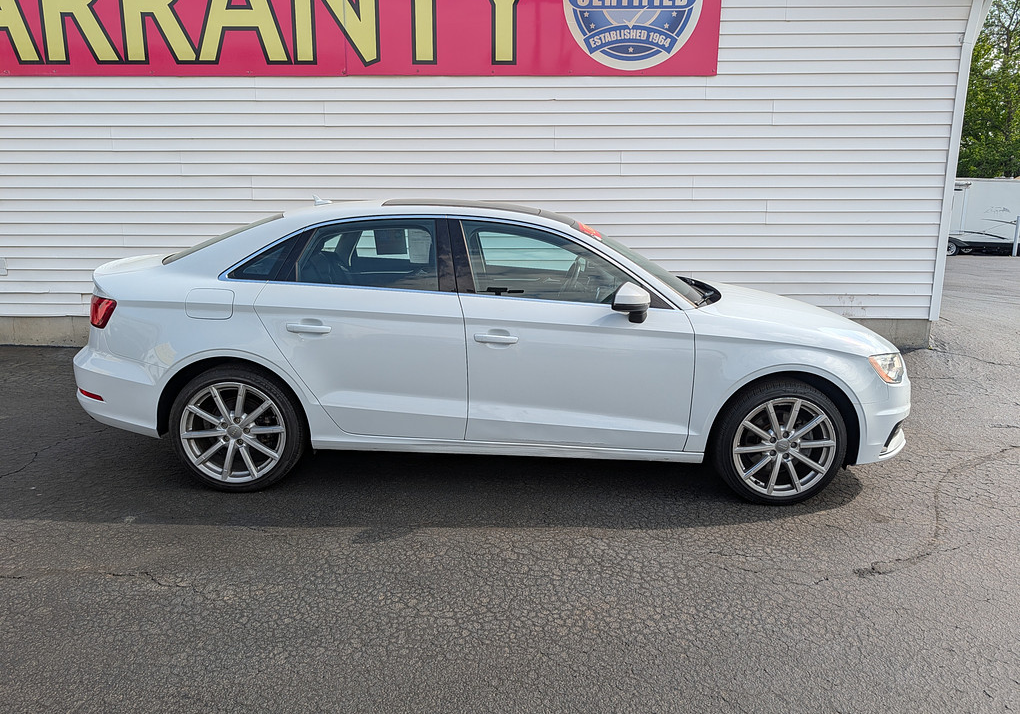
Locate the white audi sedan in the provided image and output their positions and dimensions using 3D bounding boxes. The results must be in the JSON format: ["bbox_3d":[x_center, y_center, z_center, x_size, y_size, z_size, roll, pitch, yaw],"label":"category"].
[{"bbox_3d":[-0.035,-0.171,4.150,4.456,1.420,1.840,1,12,-1],"label":"white audi sedan"}]

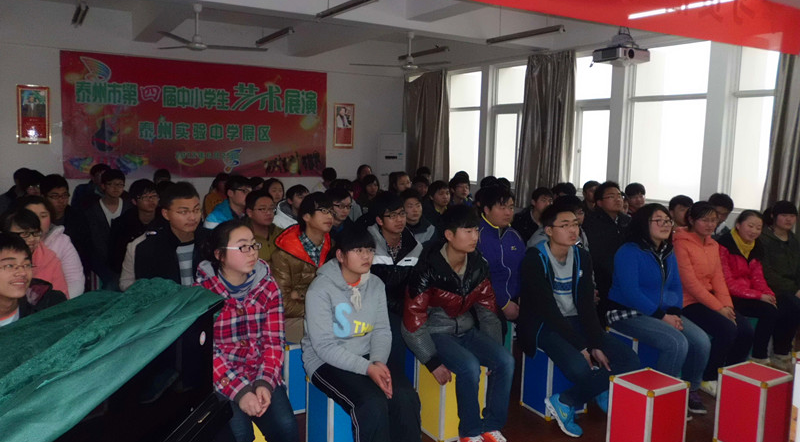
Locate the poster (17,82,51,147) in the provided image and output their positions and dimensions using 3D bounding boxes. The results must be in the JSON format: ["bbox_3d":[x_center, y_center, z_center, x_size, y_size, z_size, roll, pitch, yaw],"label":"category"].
[{"bbox_3d":[-5.008,-1.447,8.226,0.390,0.790,0.030,-3,8,-31],"label":"poster"}]

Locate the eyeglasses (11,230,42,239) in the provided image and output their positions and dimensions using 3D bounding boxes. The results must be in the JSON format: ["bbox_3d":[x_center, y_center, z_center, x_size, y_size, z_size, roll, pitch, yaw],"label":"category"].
[{"bbox_3d":[-2.058,0.070,3.287,0.140,0.045,0.140,5,7,32],"label":"eyeglasses"}]

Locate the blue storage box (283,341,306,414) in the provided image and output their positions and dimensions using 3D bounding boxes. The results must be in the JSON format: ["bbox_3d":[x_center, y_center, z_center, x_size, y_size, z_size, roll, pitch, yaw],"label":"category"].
[{"bbox_3d":[-0.623,0.965,3.852,0.320,0.439,0.259,-3,8,-31],"label":"blue storage box"}]

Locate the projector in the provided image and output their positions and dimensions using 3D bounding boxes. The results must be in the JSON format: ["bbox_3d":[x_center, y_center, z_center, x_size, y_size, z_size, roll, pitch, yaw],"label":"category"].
[{"bbox_3d":[1.753,-1.274,4.741,0.330,0.097,0.272,-2,6,-27],"label":"projector"}]

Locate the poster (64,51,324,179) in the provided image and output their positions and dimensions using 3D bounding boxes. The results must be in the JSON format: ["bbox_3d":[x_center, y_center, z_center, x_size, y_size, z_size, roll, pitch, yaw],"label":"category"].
[{"bbox_3d":[-2.834,-1.481,8.926,3.801,1.685,0.020,-3,8,-31],"label":"poster"}]

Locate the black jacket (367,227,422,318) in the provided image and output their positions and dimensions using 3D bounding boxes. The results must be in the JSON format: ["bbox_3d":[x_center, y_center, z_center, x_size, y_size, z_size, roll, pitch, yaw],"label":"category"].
[{"bbox_3d":[-0.047,0.324,3.995,0.500,0.600,0.380,-2,8,-23],"label":"black jacket"}]

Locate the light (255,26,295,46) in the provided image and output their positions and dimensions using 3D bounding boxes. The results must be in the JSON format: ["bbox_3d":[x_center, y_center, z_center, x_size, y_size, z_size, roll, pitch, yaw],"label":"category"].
[{"bbox_3d":[-1.556,-2.260,7.399,0.110,0.090,1.250,-3,8,-31],"label":"light"}]

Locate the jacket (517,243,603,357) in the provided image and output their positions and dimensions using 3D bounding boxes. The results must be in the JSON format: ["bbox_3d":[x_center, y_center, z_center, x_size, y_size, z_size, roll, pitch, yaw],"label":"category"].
[{"bbox_3d":[0.990,0.493,3.761,0.500,0.700,0.460,-3,8,-31],"label":"jacket"}]

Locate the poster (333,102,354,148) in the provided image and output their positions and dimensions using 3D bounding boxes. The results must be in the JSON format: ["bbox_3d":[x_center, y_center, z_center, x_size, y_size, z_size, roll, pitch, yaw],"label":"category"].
[{"bbox_3d":[-0.983,-1.682,10.658,0.400,0.780,0.030,-3,8,-31],"label":"poster"}]

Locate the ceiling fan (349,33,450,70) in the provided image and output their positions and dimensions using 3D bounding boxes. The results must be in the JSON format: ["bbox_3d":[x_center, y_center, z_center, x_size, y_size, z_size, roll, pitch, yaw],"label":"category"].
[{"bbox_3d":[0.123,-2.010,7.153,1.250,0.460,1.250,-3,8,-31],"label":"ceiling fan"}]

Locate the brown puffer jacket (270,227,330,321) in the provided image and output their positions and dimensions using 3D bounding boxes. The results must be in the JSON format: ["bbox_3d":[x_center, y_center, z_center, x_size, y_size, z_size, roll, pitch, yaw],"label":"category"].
[{"bbox_3d":[-0.546,0.343,3.681,0.500,0.580,0.400,-3,8,-31],"label":"brown puffer jacket"}]

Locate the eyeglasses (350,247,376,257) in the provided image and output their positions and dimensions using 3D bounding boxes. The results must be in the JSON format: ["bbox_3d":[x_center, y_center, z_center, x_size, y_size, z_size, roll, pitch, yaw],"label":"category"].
[{"bbox_3d":[-0.211,0.139,2.825,0.140,0.045,0.140,-3,7,-38],"label":"eyeglasses"}]

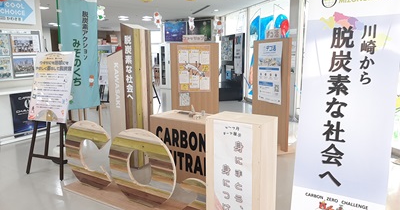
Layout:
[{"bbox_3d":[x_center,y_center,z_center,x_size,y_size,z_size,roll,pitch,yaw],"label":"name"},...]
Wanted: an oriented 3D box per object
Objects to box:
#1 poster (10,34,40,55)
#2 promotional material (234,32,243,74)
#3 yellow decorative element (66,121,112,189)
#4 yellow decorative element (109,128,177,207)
[{"bbox_3d":[-3.210,-1.115,5.570,0.030,0.355,0.500,6,12,34],"label":"poster"},{"bbox_3d":[1.200,-1.562,9.200,0.040,1.250,0.480,-5,10,-22],"label":"promotional material"},{"bbox_3d":[-1.250,0.533,3.361,0.760,0.750,0.045,6,11,32],"label":"yellow decorative element"},{"bbox_3d":[-0.575,0.601,2.918,0.850,0.750,0.045,6,11,32],"label":"yellow decorative element"}]

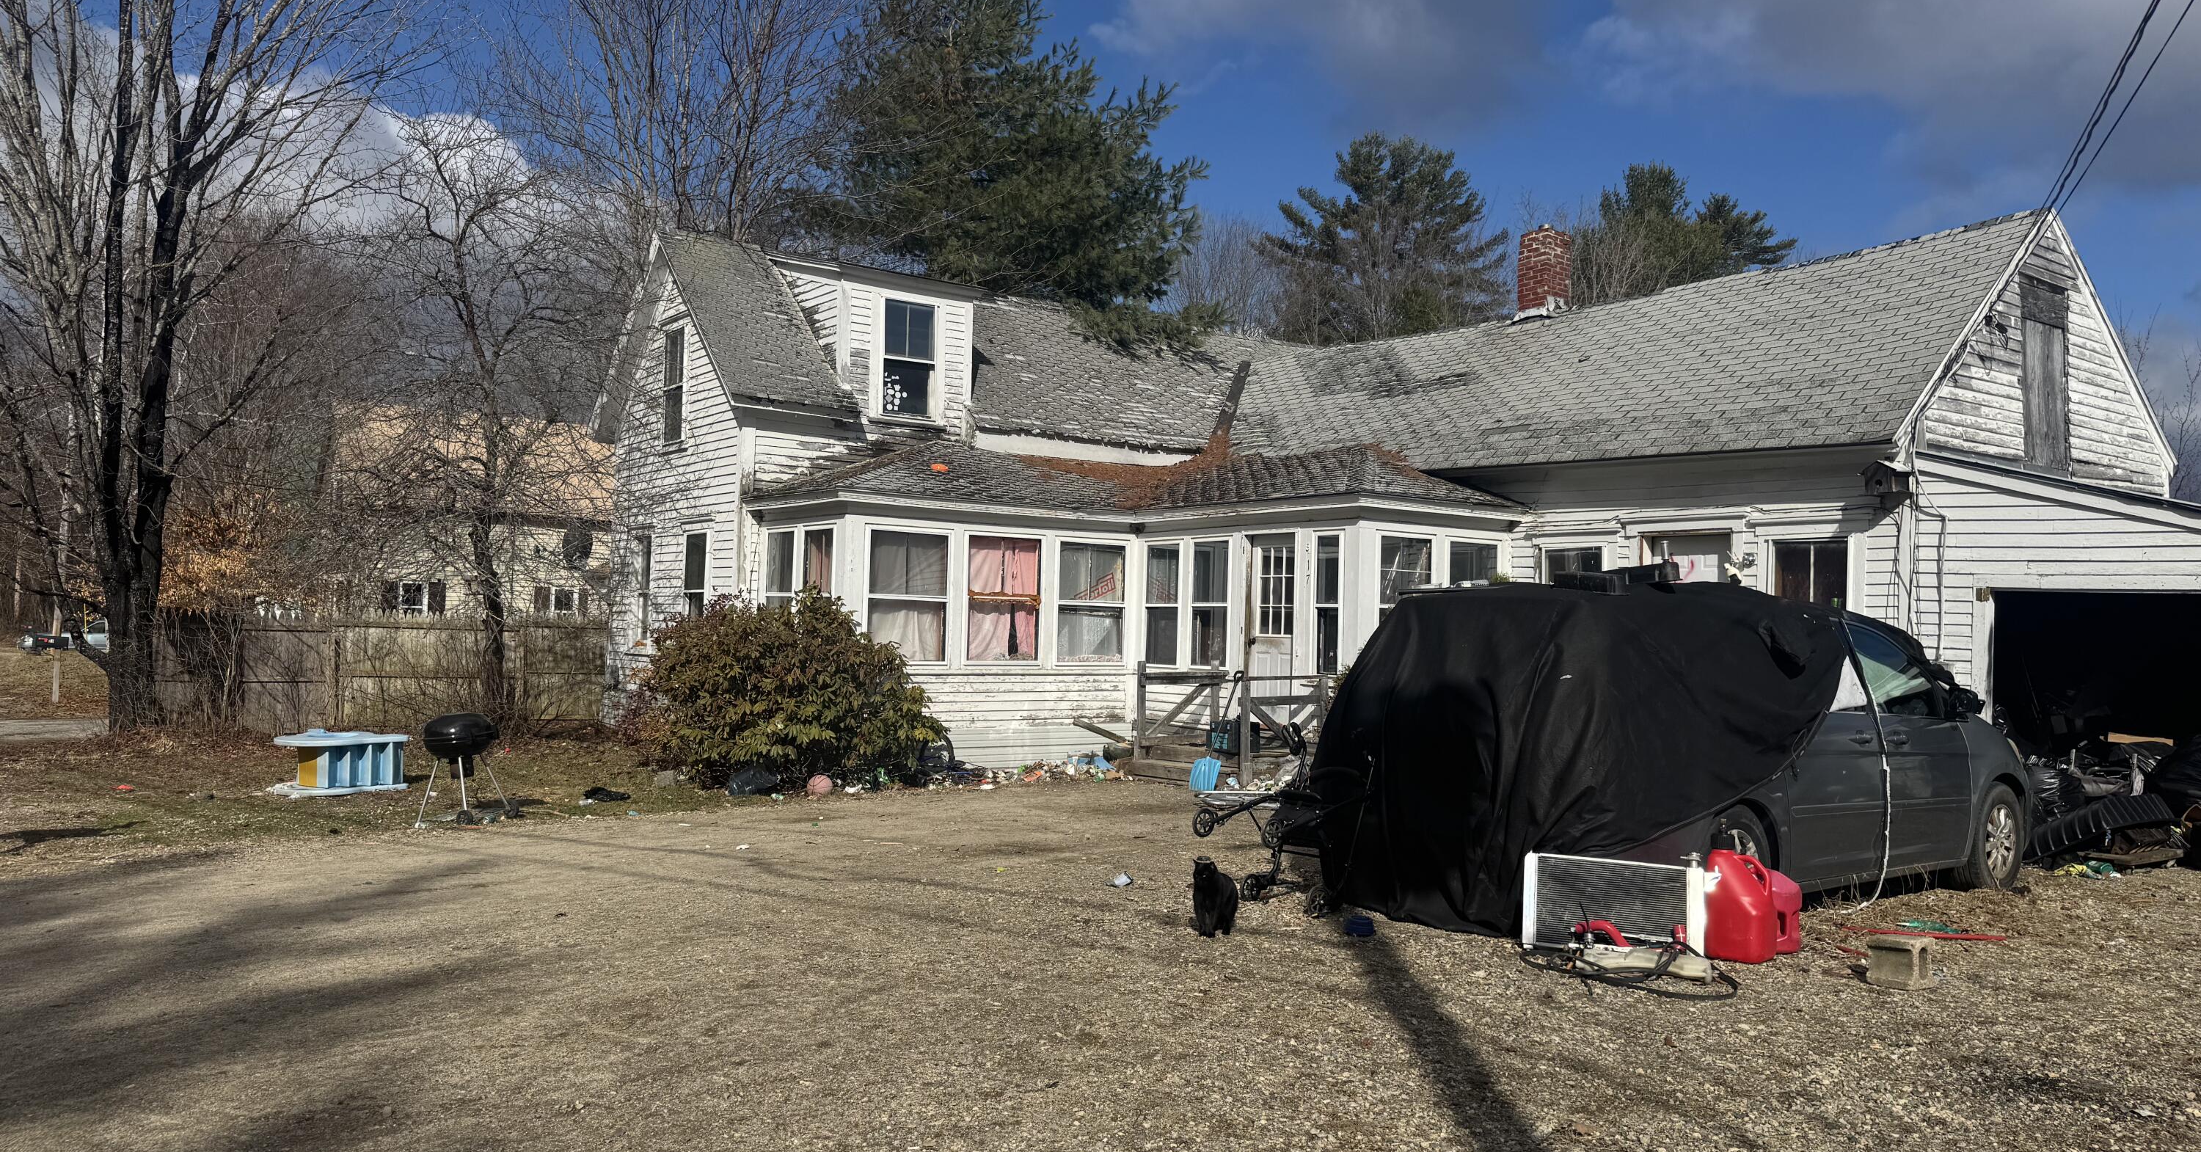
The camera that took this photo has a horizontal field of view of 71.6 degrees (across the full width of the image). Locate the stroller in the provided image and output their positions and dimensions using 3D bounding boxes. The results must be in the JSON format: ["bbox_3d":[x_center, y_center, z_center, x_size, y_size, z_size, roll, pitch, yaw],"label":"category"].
[{"bbox_3d":[0.973,1.289,8.225,0.760,1.020,0.580,3,-3,-37],"label":"stroller"}]

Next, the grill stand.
[{"bbox_3d":[-4.584,1.497,11.036,0.720,0.560,0.600,1,-2,0],"label":"grill stand"}]

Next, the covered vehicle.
[{"bbox_3d":[3.576,1.016,8.952,5.120,1.760,1.980,3,-3,-38],"label":"covered vehicle"}]

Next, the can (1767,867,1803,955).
[{"bbox_3d":[3.190,1.588,7.250,0.260,0.400,0.250,1,-2,20],"label":"can"}]

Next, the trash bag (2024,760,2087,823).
[{"bbox_3d":[6.810,1.590,10.900,0.500,0.500,0.500,1,-2,0],"label":"trash bag"}]

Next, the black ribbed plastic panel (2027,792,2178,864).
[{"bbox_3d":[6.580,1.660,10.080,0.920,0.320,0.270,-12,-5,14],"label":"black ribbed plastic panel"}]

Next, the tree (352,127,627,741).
[{"bbox_3d":[-8.998,-2.335,22.400,4.000,8.900,3.900,1,-2,0],"label":"tree"}]

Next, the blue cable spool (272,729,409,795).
[{"bbox_3d":[-6.616,1.618,13.300,1.050,0.530,0.820,3,-3,-38],"label":"blue cable spool"}]

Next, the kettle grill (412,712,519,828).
[{"bbox_3d":[-4.705,1.432,11.300,0.700,0.850,0.660,2,-2,-20],"label":"kettle grill"}]

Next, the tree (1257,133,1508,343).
[{"bbox_3d":[7.711,-4.534,42.197,7.200,15.400,7.200,1,-2,0],"label":"tree"}]

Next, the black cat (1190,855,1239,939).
[{"bbox_3d":[0.551,1.540,7.350,0.190,0.370,0.340,1,-2,18],"label":"black cat"}]

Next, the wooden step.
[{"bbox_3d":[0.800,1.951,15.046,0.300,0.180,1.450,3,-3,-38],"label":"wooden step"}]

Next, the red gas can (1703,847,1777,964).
[{"bbox_3d":[2.913,1.496,6.950,0.280,0.520,0.250,-1,-3,40],"label":"red gas can"}]

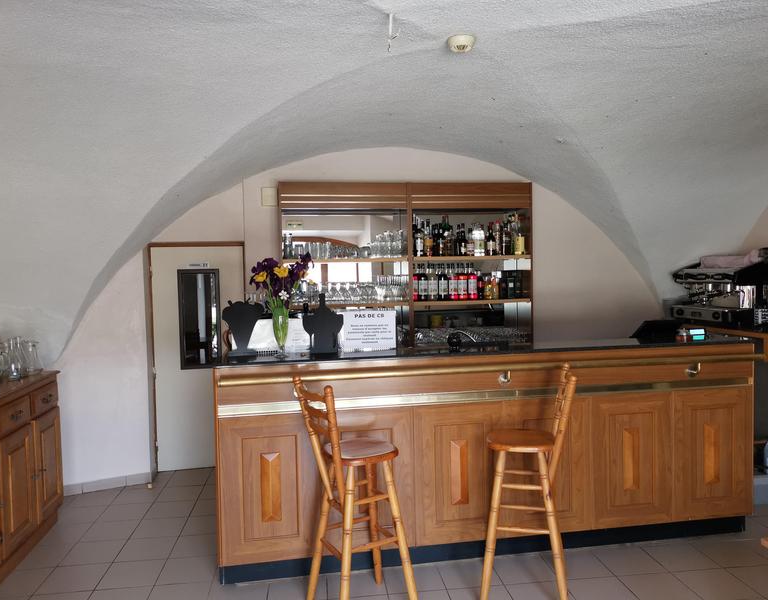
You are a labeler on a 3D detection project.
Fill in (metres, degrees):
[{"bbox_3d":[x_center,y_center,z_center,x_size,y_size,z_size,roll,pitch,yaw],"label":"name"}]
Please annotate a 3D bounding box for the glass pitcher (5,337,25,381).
[{"bbox_3d":[-2.293,0.354,3.867,0.105,0.267,0.105,-2,3,-10],"label":"glass pitcher"}]

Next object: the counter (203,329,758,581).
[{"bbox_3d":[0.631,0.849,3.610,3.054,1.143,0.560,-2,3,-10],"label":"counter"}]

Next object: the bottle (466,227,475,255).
[{"bbox_3d":[0.709,-0.473,5.100,0.066,0.232,0.062,-2,3,-7],"label":"bottle"}]

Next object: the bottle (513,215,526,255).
[{"bbox_3d":[1.111,-0.535,5.111,0.084,0.338,0.084,-2,3,-10],"label":"bottle"}]

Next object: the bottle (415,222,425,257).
[{"bbox_3d":[0.300,-0.518,5.220,0.068,0.318,0.068,-2,3,-9],"label":"bottle"}]

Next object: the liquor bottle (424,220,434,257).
[{"bbox_3d":[0.380,-0.518,5.232,0.069,0.313,0.069,-2,3,-9],"label":"liquor bottle"}]

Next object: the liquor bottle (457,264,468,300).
[{"bbox_3d":[0.649,-0.149,5.120,0.075,0.305,0.075,-2,3,-7],"label":"liquor bottle"}]

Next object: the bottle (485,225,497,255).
[{"bbox_3d":[0.872,-0.492,5.072,0.077,0.268,0.077,-2,3,-10],"label":"bottle"}]

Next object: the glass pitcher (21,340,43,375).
[{"bbox_3d":[-2.253,0.365,4.000,0.130,0.220,0.125,-2,3,-7],"label":"glass pitcher"}]

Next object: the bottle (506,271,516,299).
[{"bbox_3d":[1.044,-0.124,5.118,0.070,0.220,0.070,-2,3,-10],"label":"bottle"}]

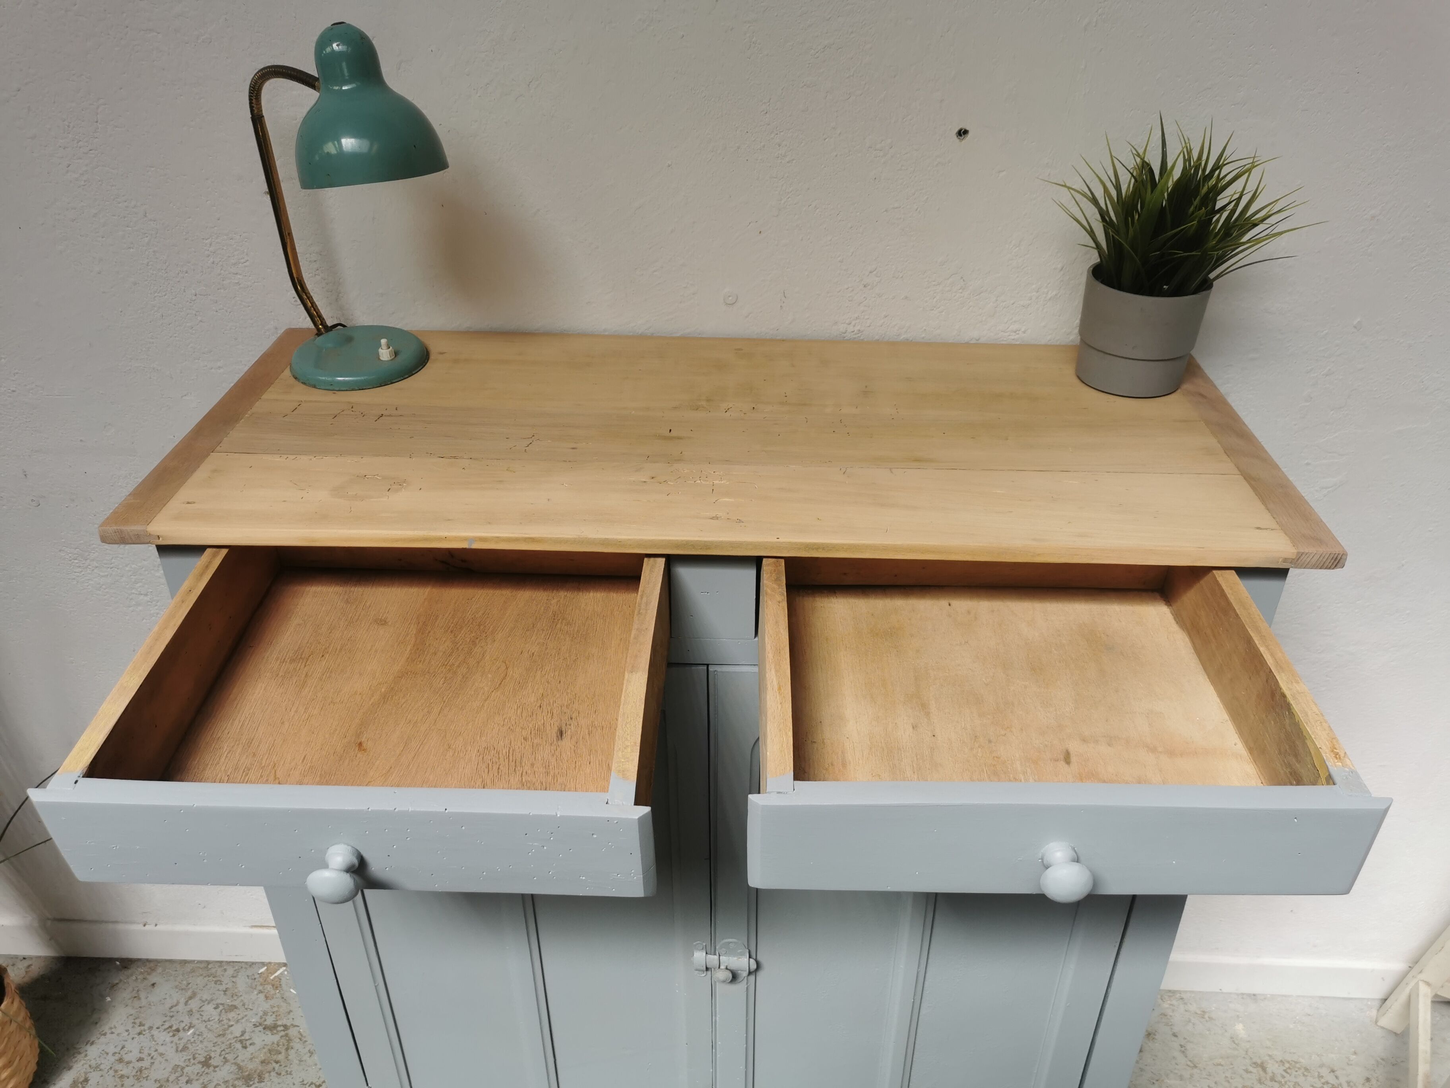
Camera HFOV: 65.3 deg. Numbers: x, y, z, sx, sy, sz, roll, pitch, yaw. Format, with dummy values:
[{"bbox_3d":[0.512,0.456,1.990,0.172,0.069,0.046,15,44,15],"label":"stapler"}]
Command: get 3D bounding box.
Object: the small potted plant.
[{"bbox_3d":[0.402,-0.259,1.026,0.230,0.238,0.207,1,32,2],"label":"small potted plant"}]

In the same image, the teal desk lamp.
[{"bbox_3d":[-0.345,-0.306,1.027,0.234,0.313,0.131,21,38,29],"label":"teal desk lamp"}]

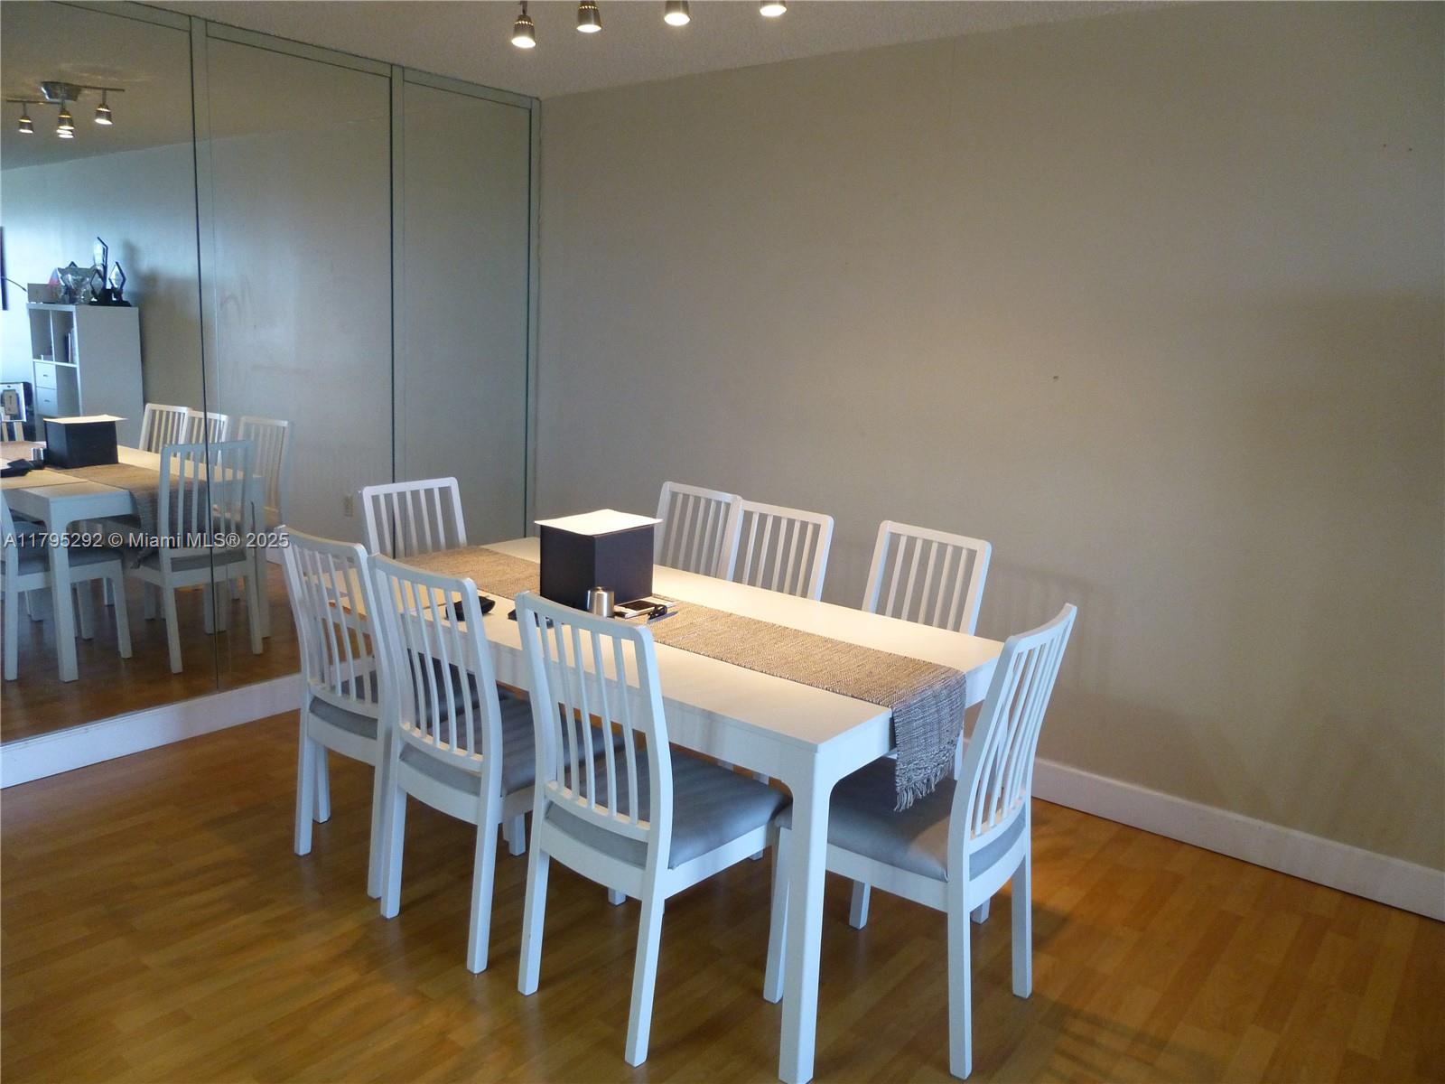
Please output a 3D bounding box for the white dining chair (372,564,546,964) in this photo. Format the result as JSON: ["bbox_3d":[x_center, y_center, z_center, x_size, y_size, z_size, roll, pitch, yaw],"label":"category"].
[{"bbox_3d":[-0.559,0.489,2.614,0.435,0.950,0.510,11,14,37],"label":"white dining chair"}]

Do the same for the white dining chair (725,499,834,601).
[{"bbox_3d":[0.048,0.378,3.307,0.435,0.950,0.510,10,14,35],"label":"white dining chair"}]

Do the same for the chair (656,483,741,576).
[{"bbox_3d":[-0.233,0.303,3.635,0.435,0.950,0.510,12,15,41],"label":"chair"}]

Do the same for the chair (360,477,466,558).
[{"bbox_3d":[-0.923,0.291,3.551,0.510,0.950,0.435,12,14,40],"label":"chair"}]

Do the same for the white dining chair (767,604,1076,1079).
[{"bbox_3d":[0.445,0.589,2.312,0.510,0.950,0.435,10,14,35],"label":"white dining chair"}]

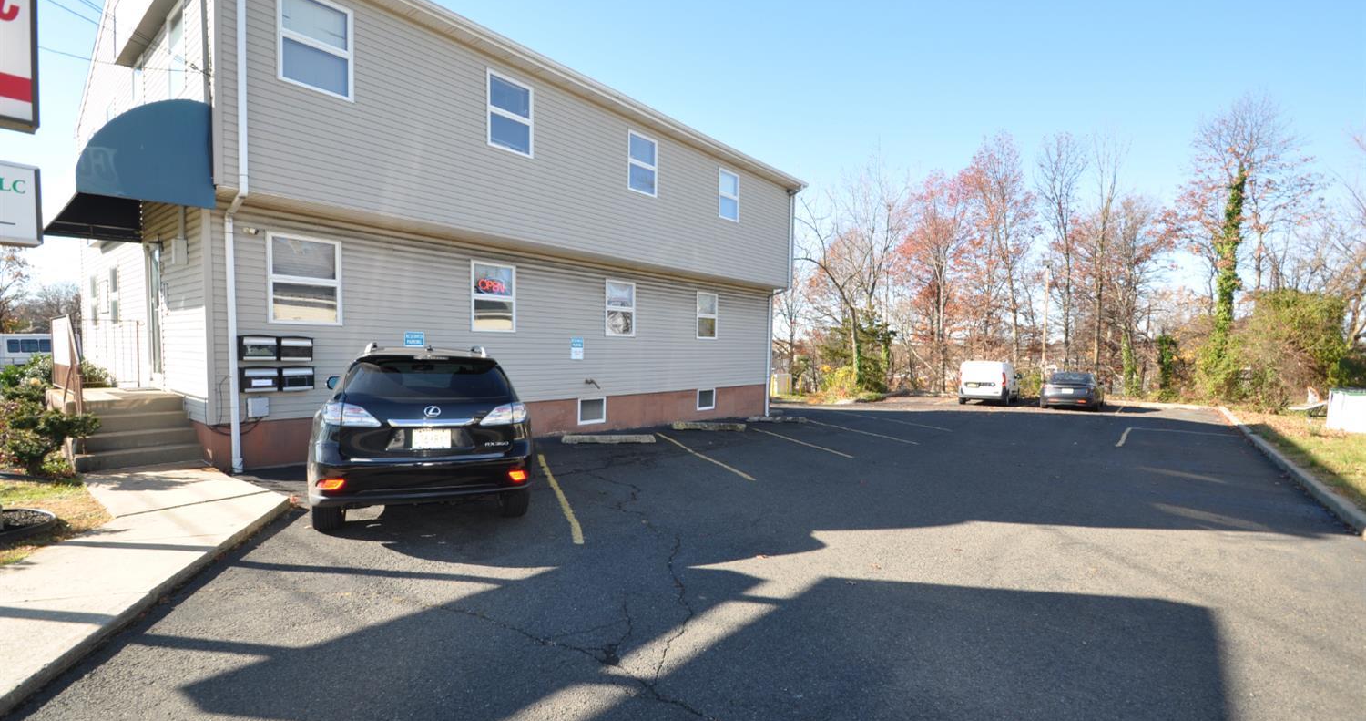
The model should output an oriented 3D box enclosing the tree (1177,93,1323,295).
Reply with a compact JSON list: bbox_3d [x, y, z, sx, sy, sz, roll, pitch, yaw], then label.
[{"bbox_3d":[28.339,-5.674,28.500,6.000,15.000,6.000,-1,1,-45],"label":"tree"}]

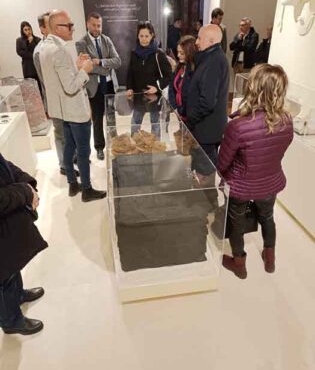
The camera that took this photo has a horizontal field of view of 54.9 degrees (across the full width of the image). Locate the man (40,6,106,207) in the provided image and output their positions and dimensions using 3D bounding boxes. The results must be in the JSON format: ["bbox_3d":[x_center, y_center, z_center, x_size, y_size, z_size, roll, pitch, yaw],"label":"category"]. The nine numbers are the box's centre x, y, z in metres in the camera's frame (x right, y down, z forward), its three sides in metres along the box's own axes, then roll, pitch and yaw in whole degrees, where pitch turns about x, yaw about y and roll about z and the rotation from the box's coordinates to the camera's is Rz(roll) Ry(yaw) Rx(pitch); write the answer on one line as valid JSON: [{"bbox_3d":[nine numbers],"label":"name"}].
[{"bbox_3d":[-0.829,-0.682,2.949,0.560,1.770,0.520,-15,33,-22],"label":"man"}]

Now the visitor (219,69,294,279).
[{"bbox_3d":[0.668,-0.077,2.087,0.520,1.530,0.450,-12,32,-17],"label":"visitor"}]

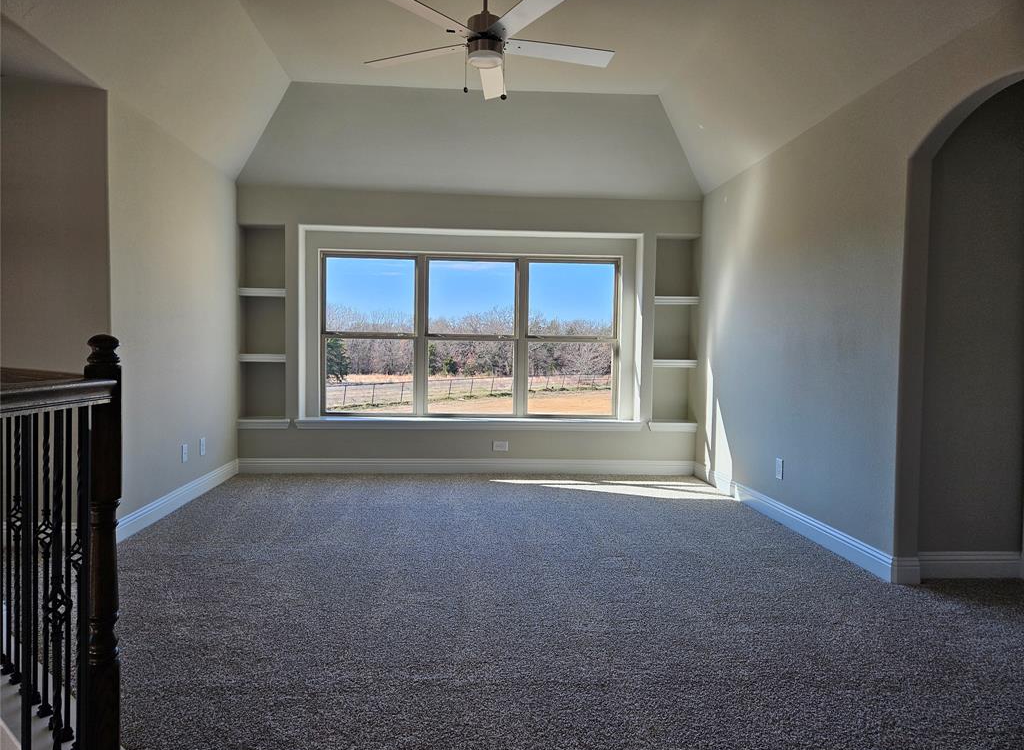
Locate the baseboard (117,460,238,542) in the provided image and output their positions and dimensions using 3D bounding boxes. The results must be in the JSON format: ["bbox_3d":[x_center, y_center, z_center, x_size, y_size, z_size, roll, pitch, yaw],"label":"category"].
[{"bbox_3d":[-2.229,0.817,4.687,0.018,0.126,2.077,1,2,-4],"label":"baseboard"}]

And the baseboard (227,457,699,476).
[{"bbox_3d":[-0.339,0.797,5.880,3.936,0.126,0.018,1,2,-4],"label":"baseboard"}]

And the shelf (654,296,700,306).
[{"bbox_3d":[1.433,-0.659,6.056,0.399,0.067,0.250,1,2,-4],"label":"shelf"}]

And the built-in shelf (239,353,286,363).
[{"bbox_3d":[-2.098,-0.146,5.812,0.386,0.066,0.250,1,2,-4],"label":"built-in shelf"}]

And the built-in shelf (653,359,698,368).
[{"bbox_3d":[1.426,-0.104,6.079,0.402,0.064,0.250,1,2,-4],"label":"built-in shelf"}]

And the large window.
[{"bbox_3d":[-0.355,-0.345,6.110,2.658,1.450,0.083,1,2,-4],"label":"large window"}]

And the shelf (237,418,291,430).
[{"bbox_3d":[-2.088,0.406,5.828,0.428,0.078,0.266,1,2,-4],"label":"shelf"}]

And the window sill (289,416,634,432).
[{"bbox_3d":[-0.346,0.429,5.961,2.987,0.089,0.280,1,2,-4],"label":"window sill"}]

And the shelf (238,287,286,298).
[{"bbox_3d":[-2.089,-0.694,5.789,0.386,0.064,0.250,1,2,-4],"label":"shelf"}]

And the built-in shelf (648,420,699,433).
[{"bbox_3d":[1.402,0.452,6.093,0.437,0.078,0.266,1,2,-4],"label":"built-in shelf"}]

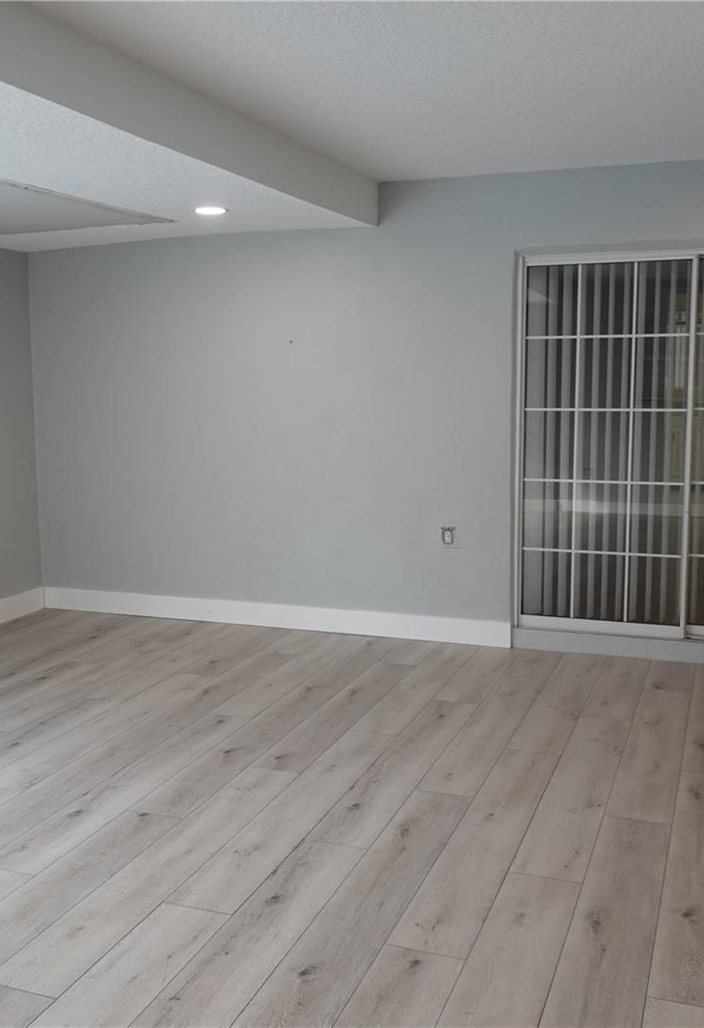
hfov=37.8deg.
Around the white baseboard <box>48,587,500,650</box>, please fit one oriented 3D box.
[{"bbox_3d":[-0.562,0.605,6.193,3.060,0.145,0.018,3,8,21],"label":"white baseboard"}]

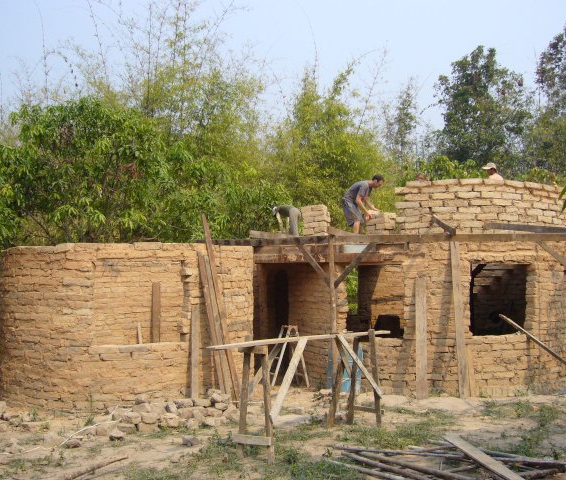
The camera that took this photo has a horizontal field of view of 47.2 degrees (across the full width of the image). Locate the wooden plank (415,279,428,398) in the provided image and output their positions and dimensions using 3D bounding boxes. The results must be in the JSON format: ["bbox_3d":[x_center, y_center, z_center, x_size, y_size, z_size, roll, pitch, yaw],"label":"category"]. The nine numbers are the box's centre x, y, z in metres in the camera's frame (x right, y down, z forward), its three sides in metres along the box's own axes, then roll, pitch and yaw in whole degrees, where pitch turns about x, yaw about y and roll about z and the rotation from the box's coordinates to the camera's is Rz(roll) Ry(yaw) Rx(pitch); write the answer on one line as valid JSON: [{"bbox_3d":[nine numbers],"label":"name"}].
[{"bbox_3d":[2.194,1.539,10.250,0.165,1.910,0.050,1,-6,0],"label":"wooden plank"}]

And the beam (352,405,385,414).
[{"bbox_3d":[1.055,2.088,7.963,0.439,0.068,0.045,0,-4,35],"label":"beam"}]

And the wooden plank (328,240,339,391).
[{"bbox_3d":[0.694,1.098,8.760,0.070,2.240,0.070,-1,-2,0],"label":"wooden plank"}]

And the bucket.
[{"bbox_3d":[1.024,2.121,10.600,0.590,0.840,0.590,0,-5,0],"label":"bucket"}]

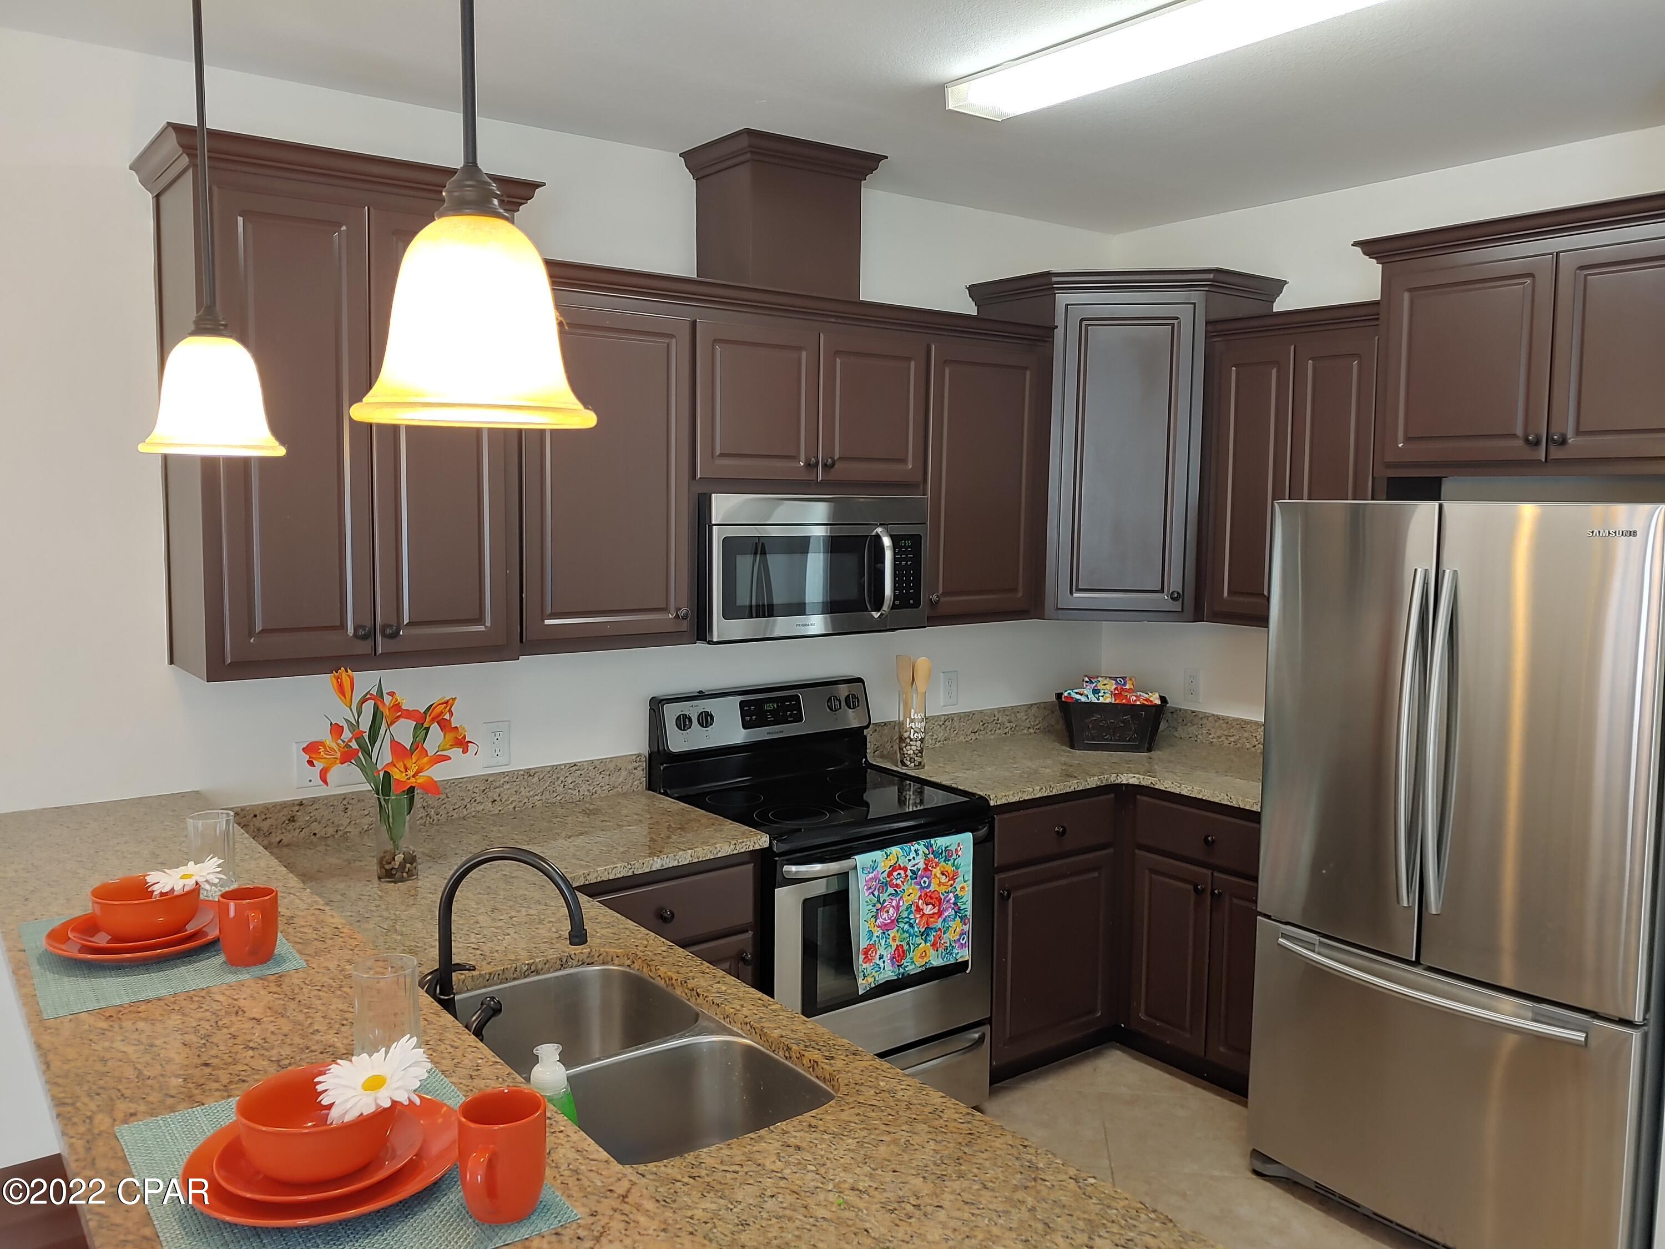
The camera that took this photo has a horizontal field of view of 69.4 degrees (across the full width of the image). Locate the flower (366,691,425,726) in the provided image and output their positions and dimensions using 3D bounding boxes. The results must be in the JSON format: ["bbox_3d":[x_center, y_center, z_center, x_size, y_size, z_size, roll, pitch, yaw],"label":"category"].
[{"bbox_3d":[-0.974,0.187,2.680,0.090,0.080,0.110,3,6,26],"label":"flower"}]

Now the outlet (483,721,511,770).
[{"bbox_3d":[-0.881,0.317,3.164,0.071,0.116,0.008,-4,7,-38],"label":"outlet"}]

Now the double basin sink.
[{"bbox_3d":[-0.351,0.752,1.837,0.425,0.205,0.750,-4,7,-38],"label":"double basin sink"}]

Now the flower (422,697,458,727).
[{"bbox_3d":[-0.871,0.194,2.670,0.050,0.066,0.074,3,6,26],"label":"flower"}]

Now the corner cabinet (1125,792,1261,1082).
[{"bbox_3d":[1.360,0.914,3.777,0.633,0.840,0.615,-4,7,-38],"label":"corner cabinet"}]

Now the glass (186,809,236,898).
[{"bbox_3d":[-1.061,0.397,2.059,0.071,0.140,0.071,-3,6,-28],"label":"glass"}]

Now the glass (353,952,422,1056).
[{"bbox_3d":[-0.520,0.466,1.403,0.071,0.140,0.071,-2,6,-21],"label":"glass"}]

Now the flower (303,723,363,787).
[{"bbox_3d":[-1.075,0.279,2.580,0.115,0.128,0.100,4,6,33],"label":"flower"}]

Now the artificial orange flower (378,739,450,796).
[{"bbox_3d":[-0.903,0.309,2.600,0.148,0.125,0.095,-2,6,-19],"label":"artificial orange flower"}]

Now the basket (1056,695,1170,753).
[{"bbox_3d":[0.955,0.337,4.125,0.355,0.165,0.210,1,5,11],"label":"basket"}]

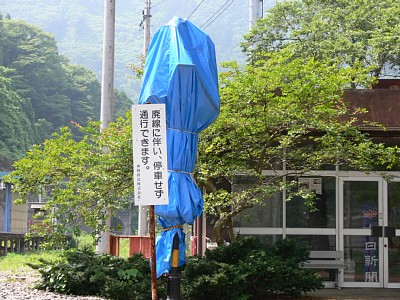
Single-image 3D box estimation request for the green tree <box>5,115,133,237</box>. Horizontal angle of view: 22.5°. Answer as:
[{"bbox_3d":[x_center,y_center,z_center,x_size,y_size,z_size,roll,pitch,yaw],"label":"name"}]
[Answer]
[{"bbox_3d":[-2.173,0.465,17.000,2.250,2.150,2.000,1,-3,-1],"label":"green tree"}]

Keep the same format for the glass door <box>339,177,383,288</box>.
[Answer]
[{"bbox_3d":[2.940,1.502,18.300,0.810,2.010,0.080,1,-3,-1],"label":"glass door"}]

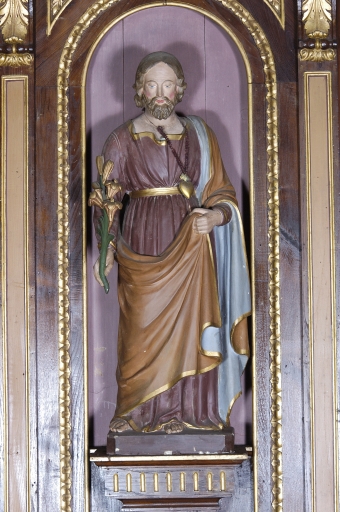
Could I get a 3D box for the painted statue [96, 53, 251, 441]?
[{"bbox_3d":[0.005,-0.038,4.553,0.475,1.160,0.290,-1,-2,2],"label":"painted statue"}]

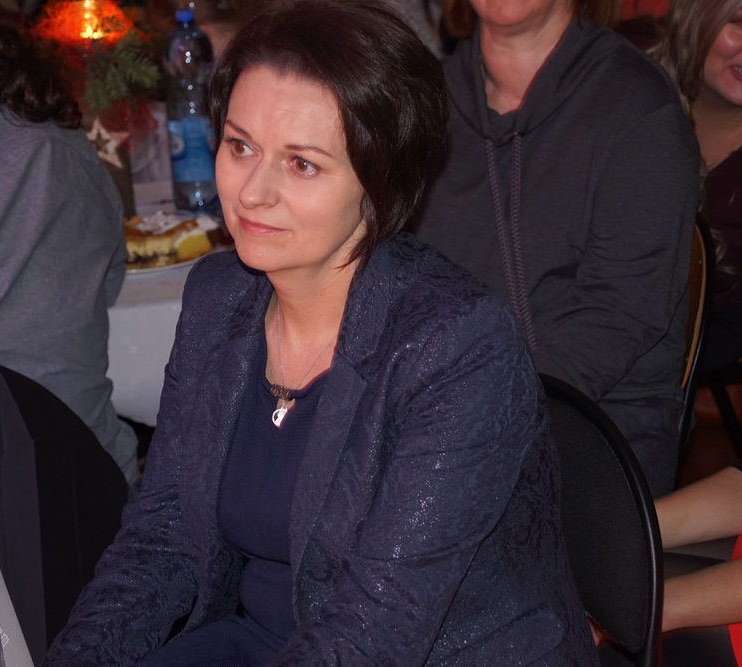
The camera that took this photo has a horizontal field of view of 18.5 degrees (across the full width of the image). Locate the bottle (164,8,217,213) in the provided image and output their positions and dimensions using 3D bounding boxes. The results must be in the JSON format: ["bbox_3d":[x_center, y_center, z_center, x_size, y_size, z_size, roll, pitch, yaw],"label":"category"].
[{"bbox_3d":[-0.295,-0.364,3.740,0.084,0.325,0.084,-3,15,0],"label":"bottle"}]

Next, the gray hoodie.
[{"bbox_3d":[0.198,-0.063,2.870,0.470,0.620,0.360,6,17,32],"label":"gray hoodie"}]

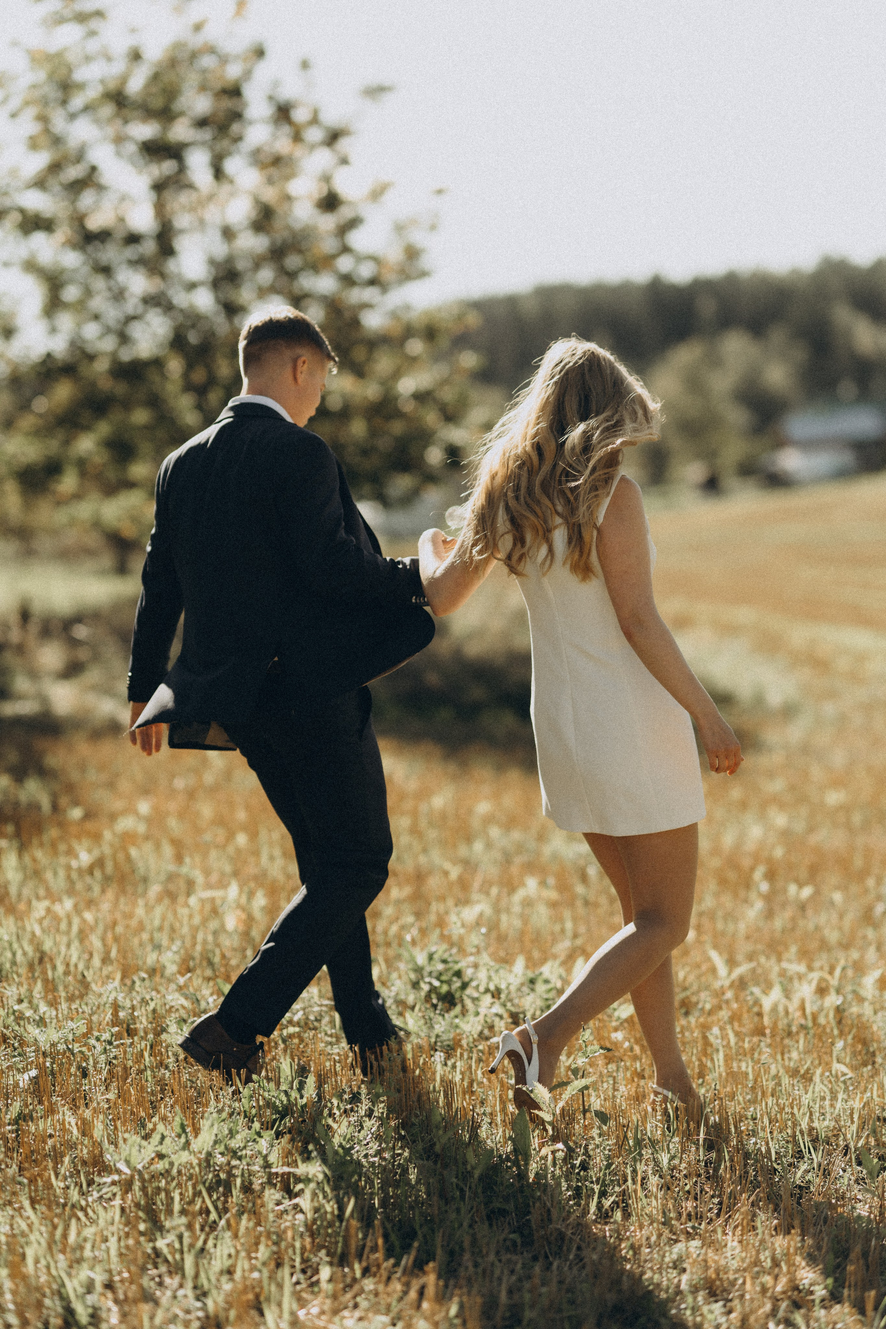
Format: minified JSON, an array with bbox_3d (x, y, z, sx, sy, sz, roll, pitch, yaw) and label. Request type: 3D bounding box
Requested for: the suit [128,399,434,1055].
[{"bbox_3d":[-0.360,0.137,7.070,0.630,1.460,0.580,-3,4,-44],"label":"suit"}]

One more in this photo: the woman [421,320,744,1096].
[{"bbox_3d":[0.280,0.142,6.750,0.700,1.670,0.590,-3,4,-42],"label":"woman"}]

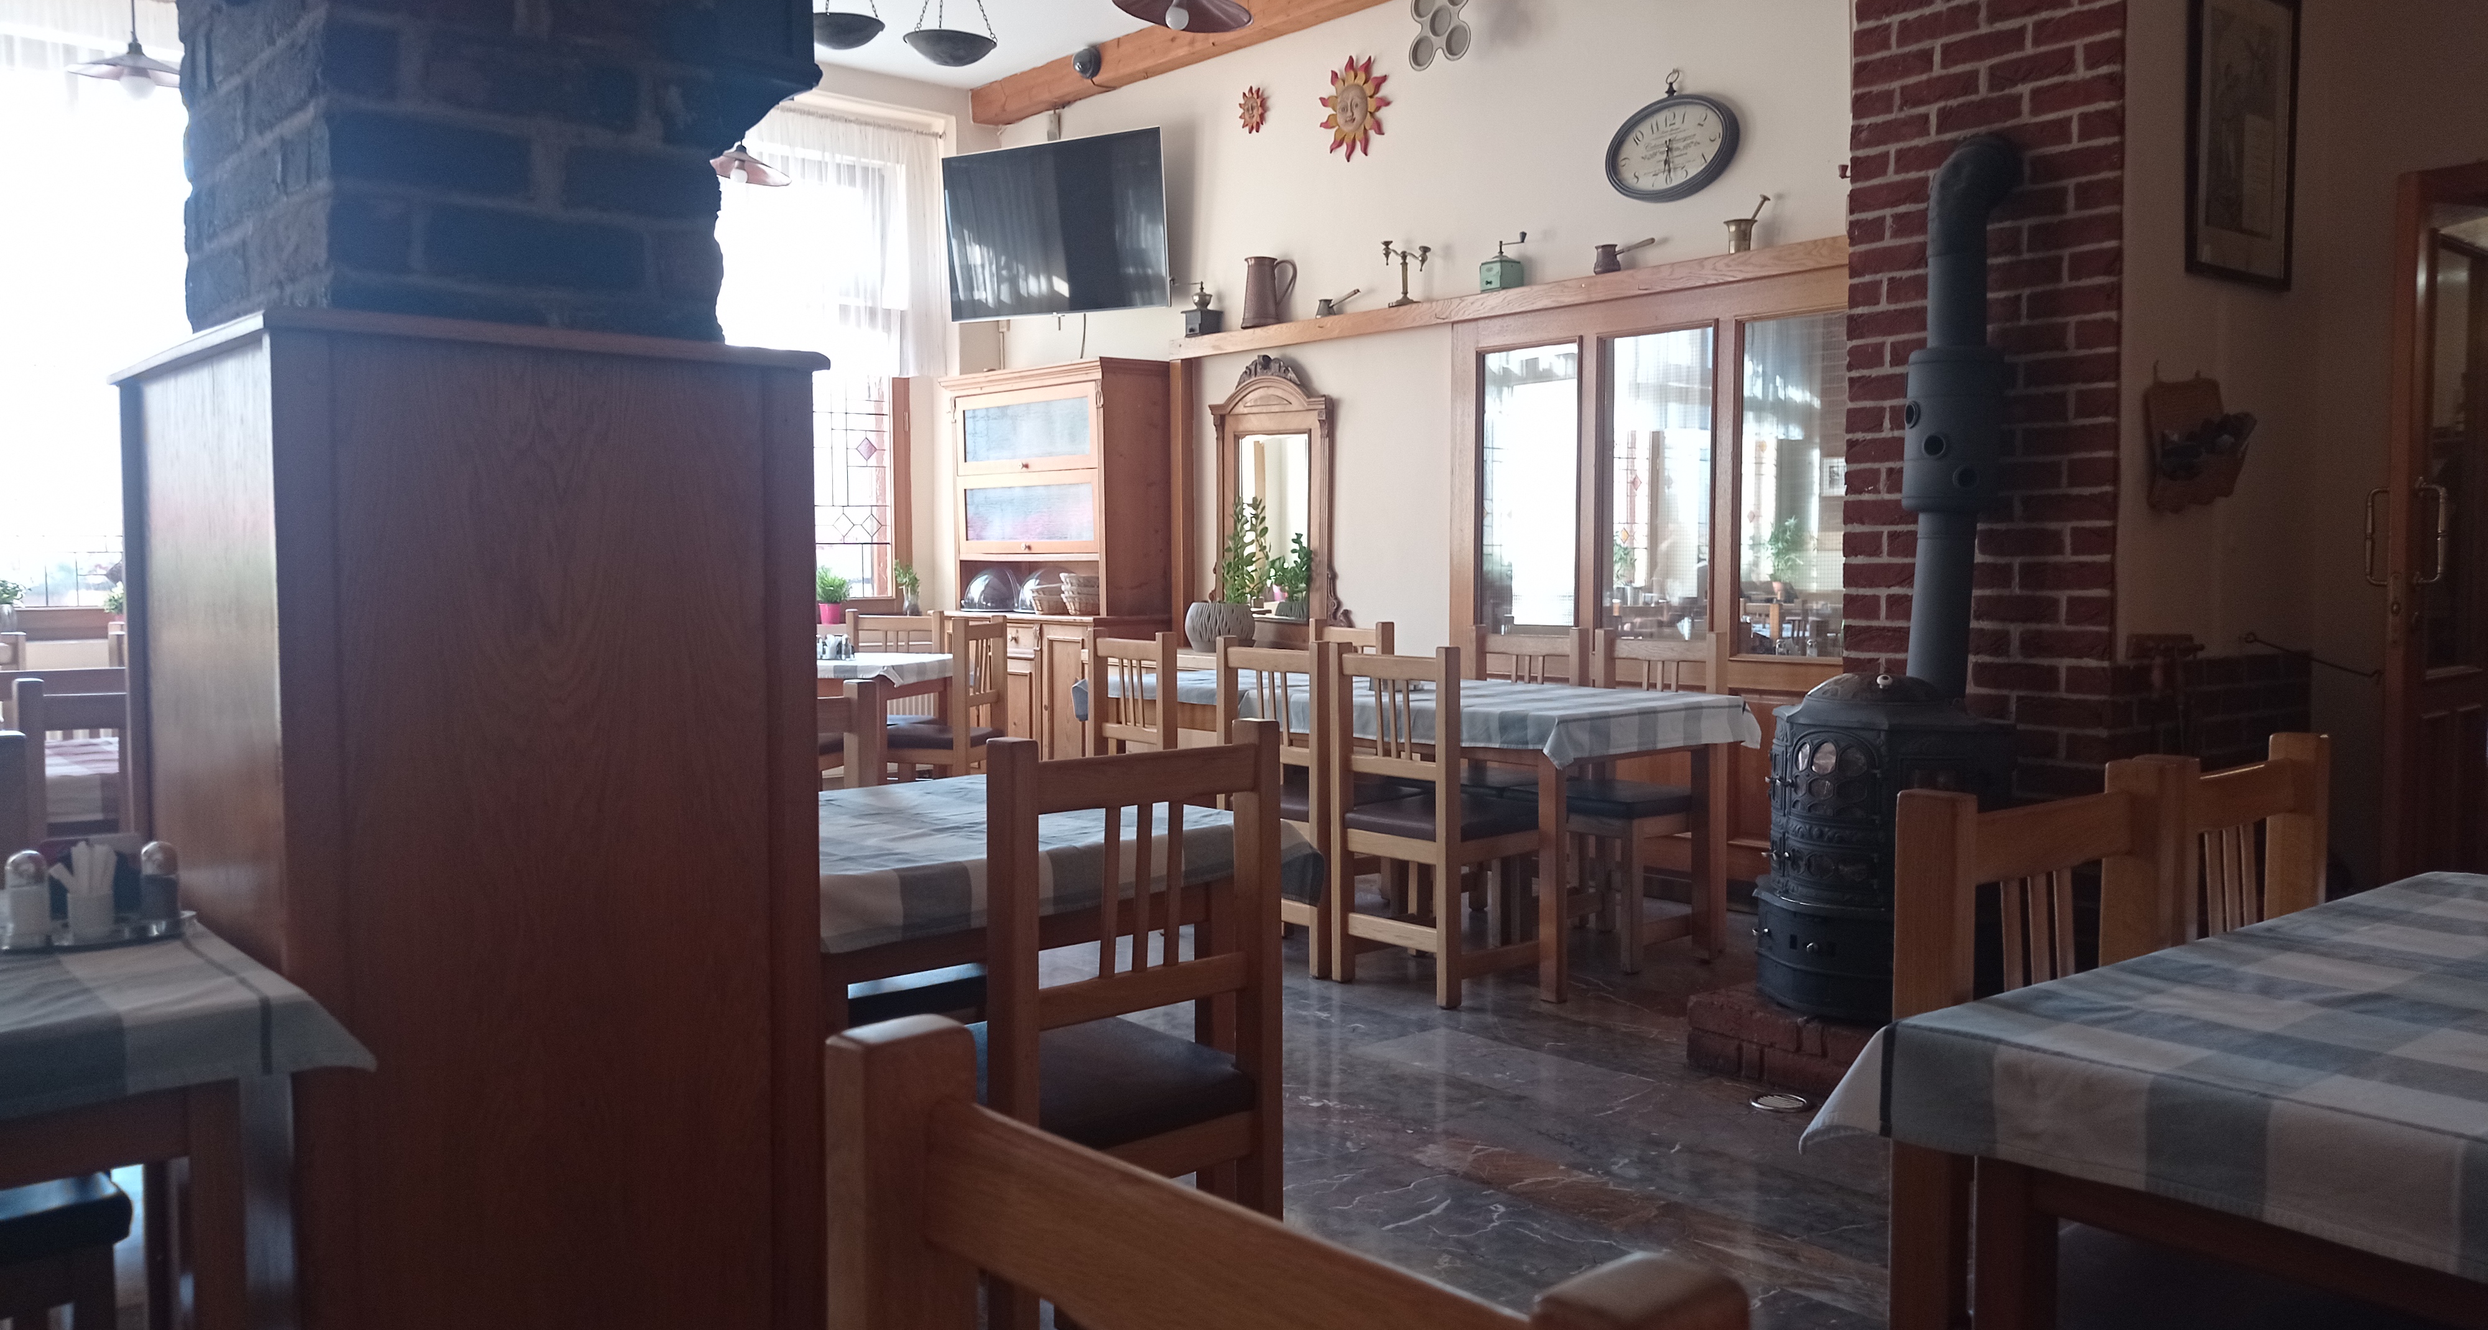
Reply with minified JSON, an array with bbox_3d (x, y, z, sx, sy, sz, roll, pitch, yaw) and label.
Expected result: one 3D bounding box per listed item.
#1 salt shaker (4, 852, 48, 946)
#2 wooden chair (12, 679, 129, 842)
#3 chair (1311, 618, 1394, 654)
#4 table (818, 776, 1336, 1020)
[{"bbox_3d":[-1.212,0.232,2.007,0.039,0.090,0.039,-2,4,-39],"label":"salt shaker"},{"bbox_3d":[-2.166,0.477,3.925,0.430,0.920,0.460,-3,4,-39],"label":"wooden chair"},{"bbox_3d":[0.236,0.303,7.311,0.460,0.920,0.430,-2,3,-36],"label":"chair"},{"bbox_3d":[-0.510,0.603,3.064,0.850,0.740,0.870,-3,4,-41],"label":"table"}]

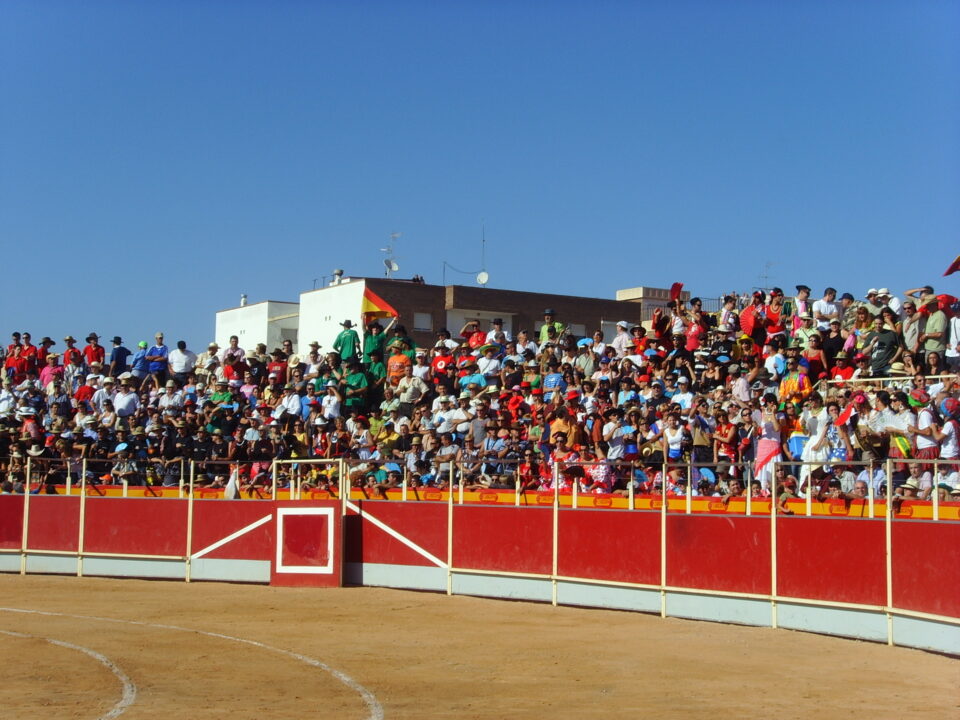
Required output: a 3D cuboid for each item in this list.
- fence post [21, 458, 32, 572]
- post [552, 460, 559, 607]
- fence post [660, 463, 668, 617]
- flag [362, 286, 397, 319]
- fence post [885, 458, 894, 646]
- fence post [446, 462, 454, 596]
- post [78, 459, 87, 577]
[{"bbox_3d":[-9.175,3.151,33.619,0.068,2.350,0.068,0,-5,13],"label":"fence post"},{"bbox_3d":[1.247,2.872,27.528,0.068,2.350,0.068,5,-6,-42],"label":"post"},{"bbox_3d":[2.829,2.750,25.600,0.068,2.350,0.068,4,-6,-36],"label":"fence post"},{"bbox_3d":[-2.356,-1.336,39.000,0.880,0.740,0.300,1,-5,7],"label":"flag"},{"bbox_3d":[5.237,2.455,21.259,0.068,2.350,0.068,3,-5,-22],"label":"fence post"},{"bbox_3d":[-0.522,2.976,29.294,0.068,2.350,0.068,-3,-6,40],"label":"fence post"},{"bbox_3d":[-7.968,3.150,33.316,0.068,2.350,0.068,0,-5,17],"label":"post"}]

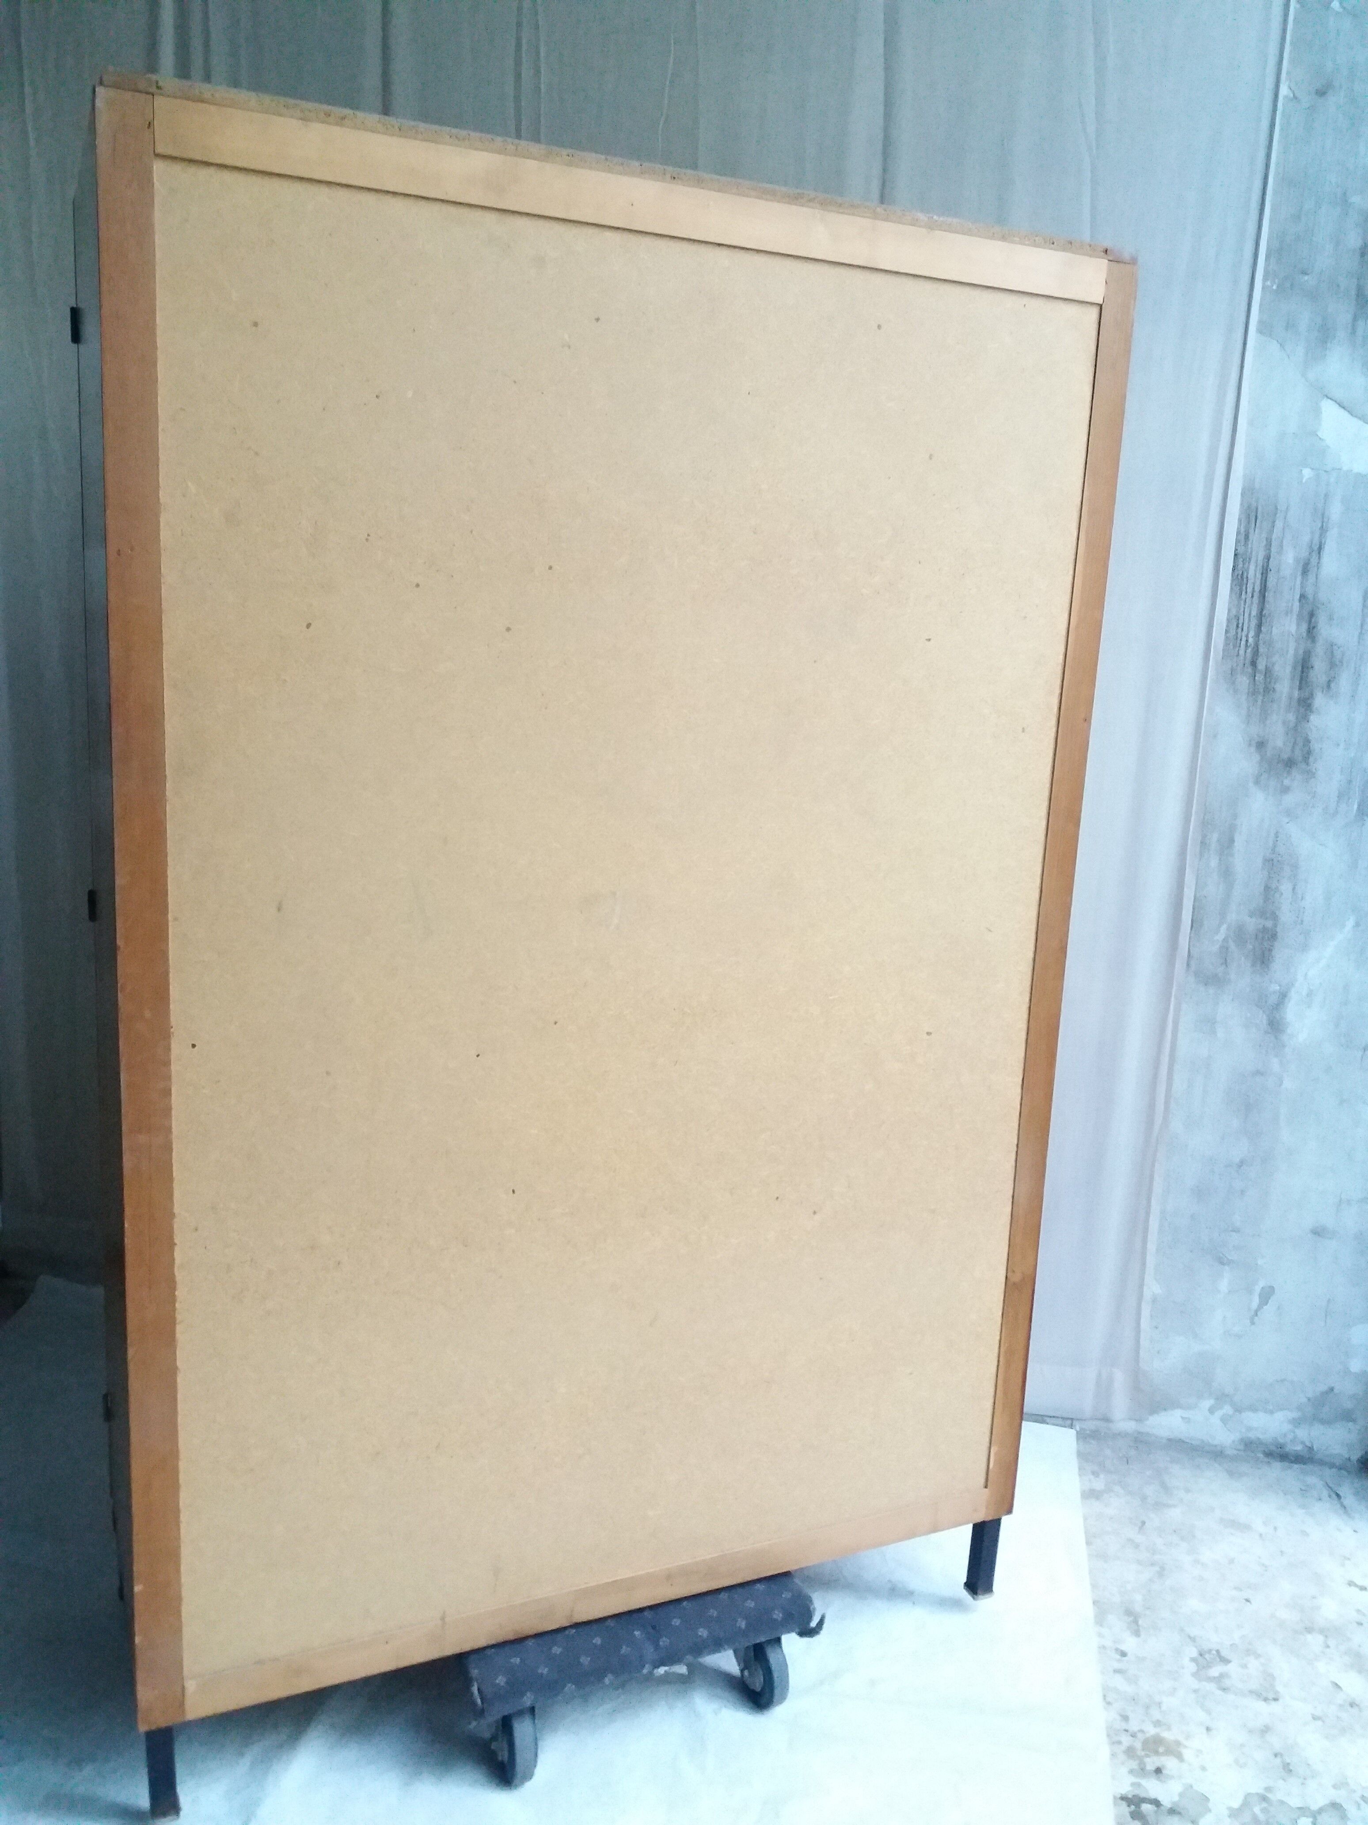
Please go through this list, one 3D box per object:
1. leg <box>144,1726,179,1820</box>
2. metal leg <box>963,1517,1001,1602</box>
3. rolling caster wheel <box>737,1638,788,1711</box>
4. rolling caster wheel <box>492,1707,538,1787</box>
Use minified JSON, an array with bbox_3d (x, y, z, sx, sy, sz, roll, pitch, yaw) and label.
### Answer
[{"bbox_3d":[-0.604,0.982,1.705,0.030,0.126,0.030,-2,12,-24],"label":"leg"},{"bbox_3d":[0.442,0.941,2.178,0.030,0.129,0.030,-2,12,-24],"label":"metal leg"},{"bbox_3d":[0.100,0.997,1.962,0.044,0.108,0.104,-2,12,-24],"label":"rolling caster wheel"},{"bbox_3d":[-0.211,1.012,1.814,0.044,0.108,0.104,-2,12,-24],"label":"rolling caster wheel"}]

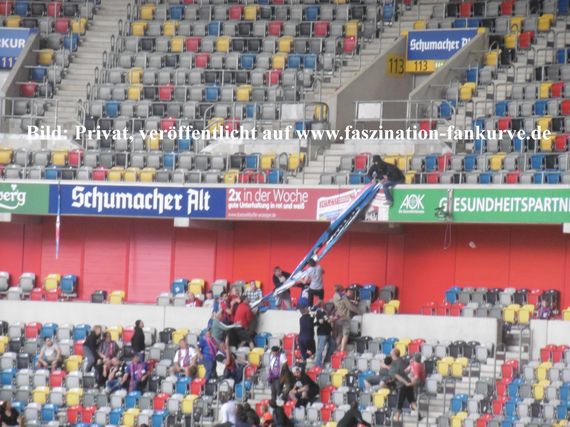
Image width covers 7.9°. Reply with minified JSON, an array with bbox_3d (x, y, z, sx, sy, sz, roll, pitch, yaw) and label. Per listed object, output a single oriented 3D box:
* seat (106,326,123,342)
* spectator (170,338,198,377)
[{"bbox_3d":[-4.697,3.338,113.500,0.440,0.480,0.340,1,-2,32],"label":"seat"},{"bbox_3d":[-2.589,3.846,105.500,0.600,1.270,0.780,1,2,22],"label":"spectator"}]

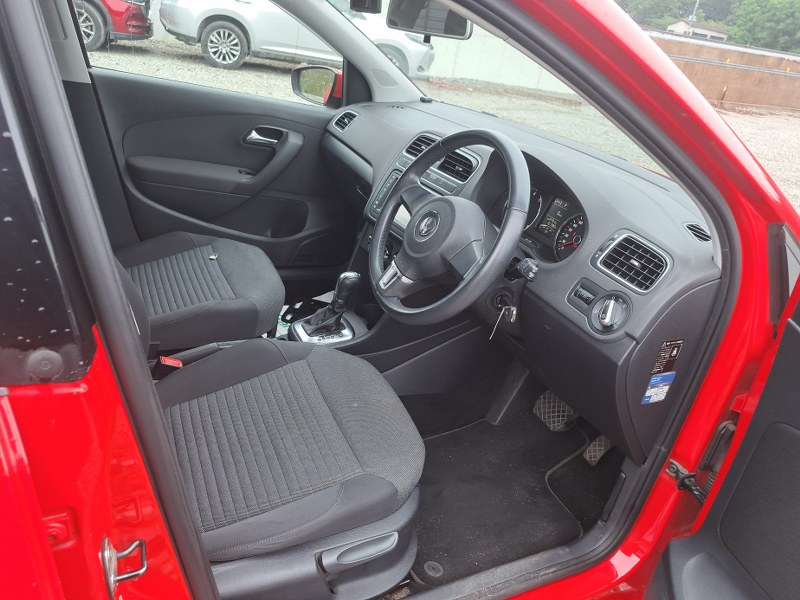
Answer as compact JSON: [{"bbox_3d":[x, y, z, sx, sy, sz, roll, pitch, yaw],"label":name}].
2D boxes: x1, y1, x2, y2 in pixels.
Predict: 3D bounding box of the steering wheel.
[{"bbox_3d":[0.090,-0.123,0.996,0.100,0.370,0.370,24,12,-36],"label":"steering wheel"}]

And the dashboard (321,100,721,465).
[{"bbox_3d":[0.197,-0.200,1.452,0.510,0.510,1.380,-5,28,-27],"label":"dashboard"}]

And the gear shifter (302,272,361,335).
[{"bbox_3d":[-0.165,0.006,1.363,0.140,0.150,0.090,-5,28,-27],"label":"gear shifter"}]

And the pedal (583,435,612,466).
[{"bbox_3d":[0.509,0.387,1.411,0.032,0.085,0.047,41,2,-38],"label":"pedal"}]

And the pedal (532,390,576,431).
[{"bbox_3d":[0.409,0.293,1.443,0.035,0.065,0.090,25,12,-37],"label":"pedal"}]

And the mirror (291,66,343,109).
[{"bbox_3d":[-0.284,-0.751,1.966,0.130,0.145,0.200,-12,32,-38],"label":"mirror"}]

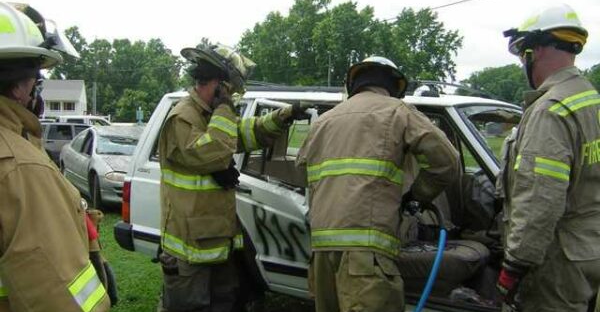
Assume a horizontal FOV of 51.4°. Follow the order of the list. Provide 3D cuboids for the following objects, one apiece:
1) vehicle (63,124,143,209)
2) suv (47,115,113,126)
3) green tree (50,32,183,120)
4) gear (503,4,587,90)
[{"bbox_3d":[-3.790,0.120,13.300,1.870,1.400,4.950,-1,4,-31],"label":"vehicle"},{"bbox_3d":[-9.011,-0.715,25.500,5.200,1.800,1.900,1,3,0],"label":"suv"},{"bbox_3d":[-23.526,-9.551,80.000,16.000,13.500,10.000,1,3,0],"label":"green tree"},{"bbox_3d":[1.035,-0.460,2.620,0.350,0.360,0.280,4,4,42],"label":"gear"}]

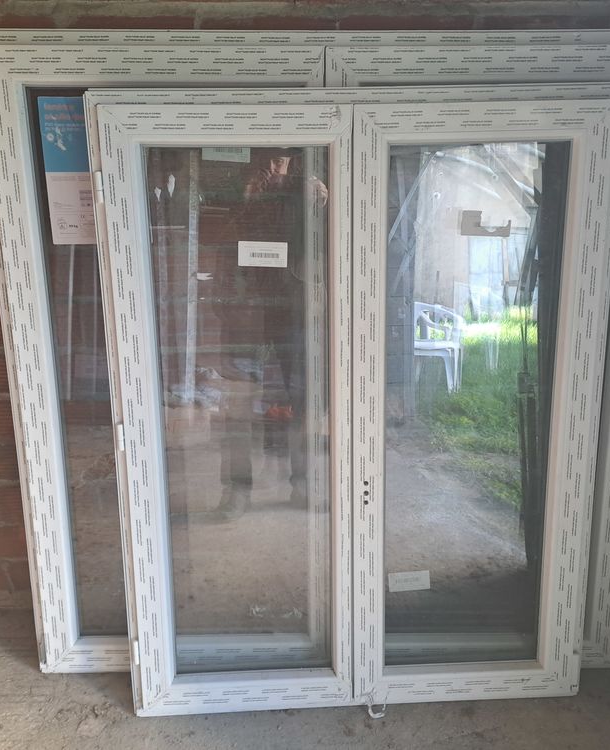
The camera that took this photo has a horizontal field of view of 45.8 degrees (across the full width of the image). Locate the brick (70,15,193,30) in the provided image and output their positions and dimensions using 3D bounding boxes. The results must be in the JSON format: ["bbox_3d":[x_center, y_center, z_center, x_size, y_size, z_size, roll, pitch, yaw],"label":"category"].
[{"bbox_3d":[-0.348,-0.690,1.512,0.251,0.102,0.120,-1,22,-1],"label":"brick"}]

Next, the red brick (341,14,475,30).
[{"bbox_3d":[0.204,-0.695,1.505,0.263,0.096,0.120,-1,22,0],"label":"red brick"}]

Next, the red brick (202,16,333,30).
[{"bbox_3d":[-0.072,-0.694,1.511,0.268,0.094,0.120,-1,21,0],"label":"red brick"}]

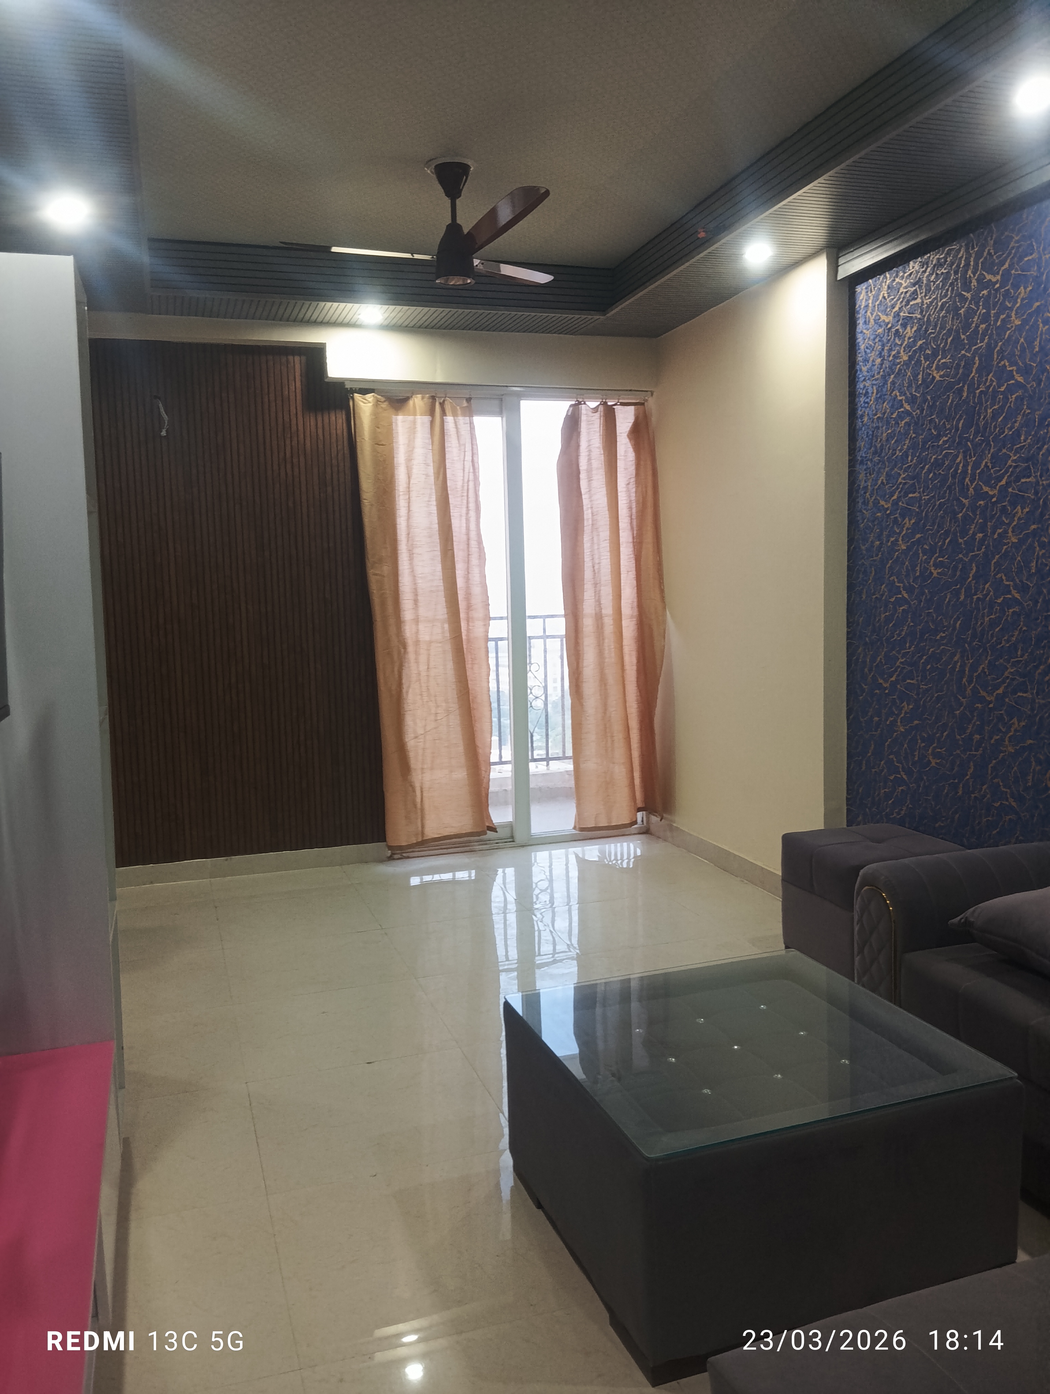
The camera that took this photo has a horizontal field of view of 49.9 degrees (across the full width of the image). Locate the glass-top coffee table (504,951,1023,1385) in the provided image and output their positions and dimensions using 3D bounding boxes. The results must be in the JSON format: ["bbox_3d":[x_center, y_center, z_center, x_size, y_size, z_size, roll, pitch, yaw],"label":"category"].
[{"bbox_3d":[0.432,0.877,2.292,0.750,0.400,0.755,-3,6,-19],"label":"glass-top coffee table"}]

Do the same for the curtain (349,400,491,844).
[{"bbox_3d":[-0.466,-0.335,5.304,0.620,2.100,0.150,-3,6,-18],"label":"curtain"}]

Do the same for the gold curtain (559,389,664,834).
[{"bbox_3d":[0.422,-0.384,5.576,0.520,2.090,0.150,-3,6,-18],"label":"gold curtain"}]

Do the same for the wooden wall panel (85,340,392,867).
[{"bbox_3d":[-1.297,-0.414,5.144,1.280,2.310,0.050,-3,6,-18],"label":"wooden wall panel"}]

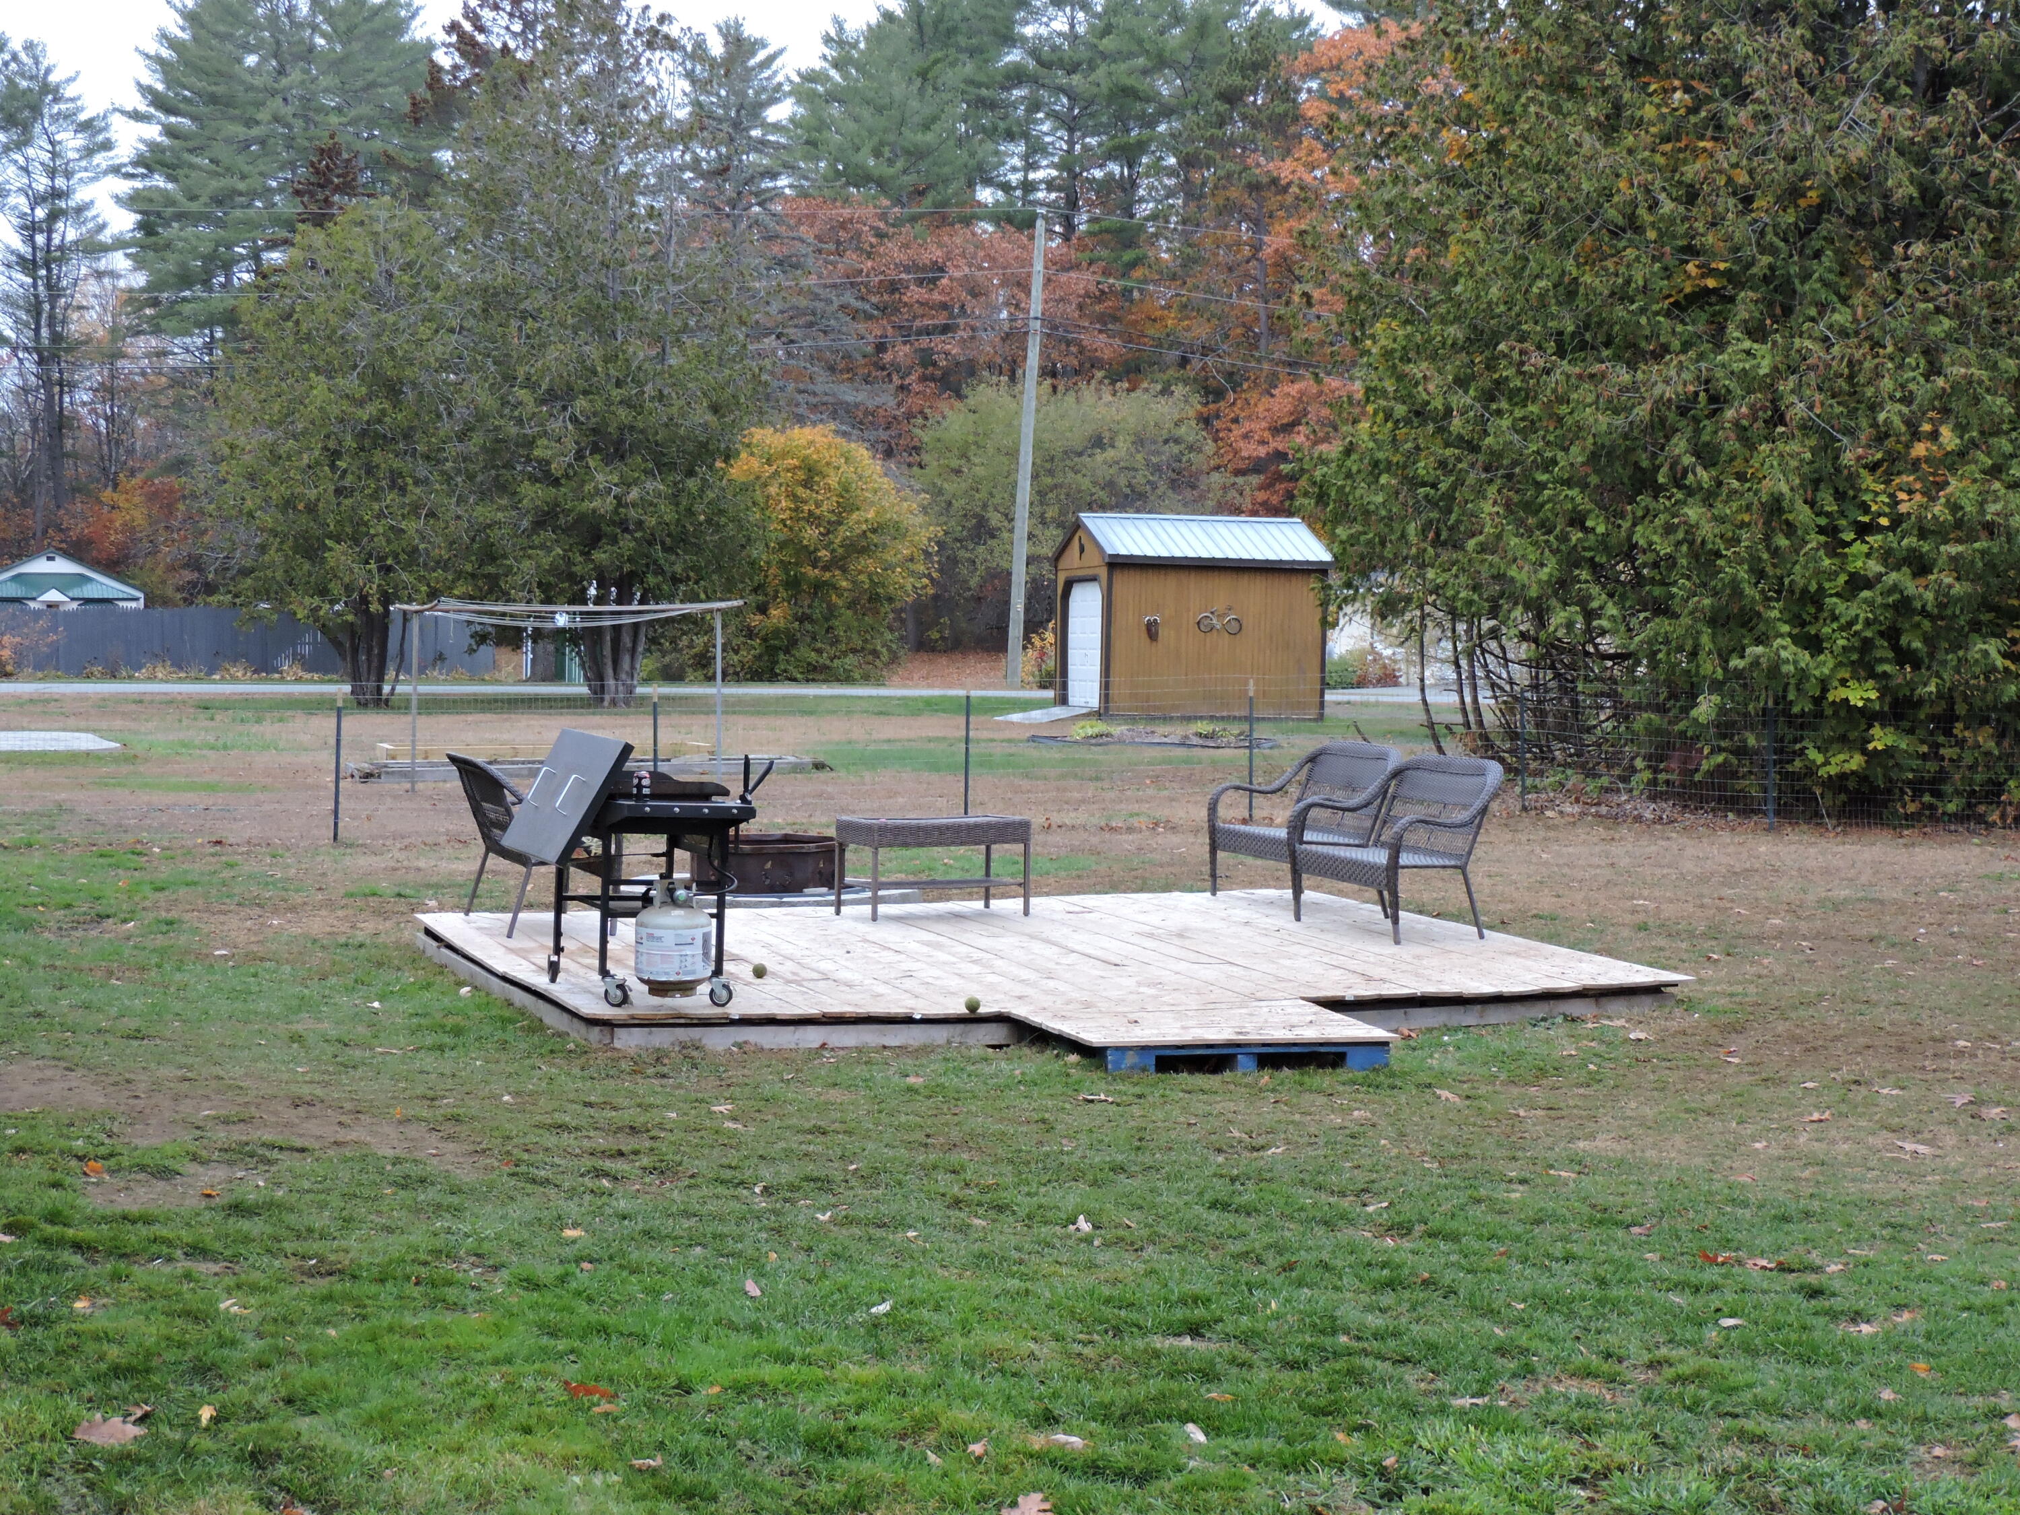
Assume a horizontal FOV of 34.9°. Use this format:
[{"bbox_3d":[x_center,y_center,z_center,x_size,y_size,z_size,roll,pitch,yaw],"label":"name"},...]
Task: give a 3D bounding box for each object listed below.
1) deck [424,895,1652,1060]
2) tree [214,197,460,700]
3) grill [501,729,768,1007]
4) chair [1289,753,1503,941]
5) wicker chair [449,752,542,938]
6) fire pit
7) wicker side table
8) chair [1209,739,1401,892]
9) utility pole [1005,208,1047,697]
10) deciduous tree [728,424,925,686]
[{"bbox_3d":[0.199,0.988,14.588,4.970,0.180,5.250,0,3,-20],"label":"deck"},{"bbox_3d":[-10.987,-5.055,52.787,4.300,8.350,4.200,1,3,0],"label":"tree"},{"bbox_3d":[-1.544,0.441,13.032,0.830,1.040,1.150,0,3,-22],"label":"grill"},{"bbox_3d":[1.897,0.428,15.853,0.640,0.860,1.170,0,3,-20],"label":"chair"},{"bbox_3d":[-2.317,0.389,15.625,0.640,0.860,1.170,0,3,-20],"label":"wicker chair"},{"bbox_3d":[-1.418,0.608,18.797,0.910,0.280,0.910,0,3,-20],"label":"fire pit"},{"bbox_3d":[-0.398,0.563,16.393,0.890,0.480,0.450,-1,3,-29],"label":"wicker side table"},{"bbox_3d":[1.544,0.356,17.180,0.640,0.860,1.170,0,3,-20],"label":"chair"},{"bbox_3d":[0.359,-6.503,67.750,0.290,10.128,0.290,3,3,0],"label":"utility pole"},{"bbox_3d":[-4.132,-4.722,73.850,4.950,5.850,4.800,1,3,0],"label":"deciduous tree"}]

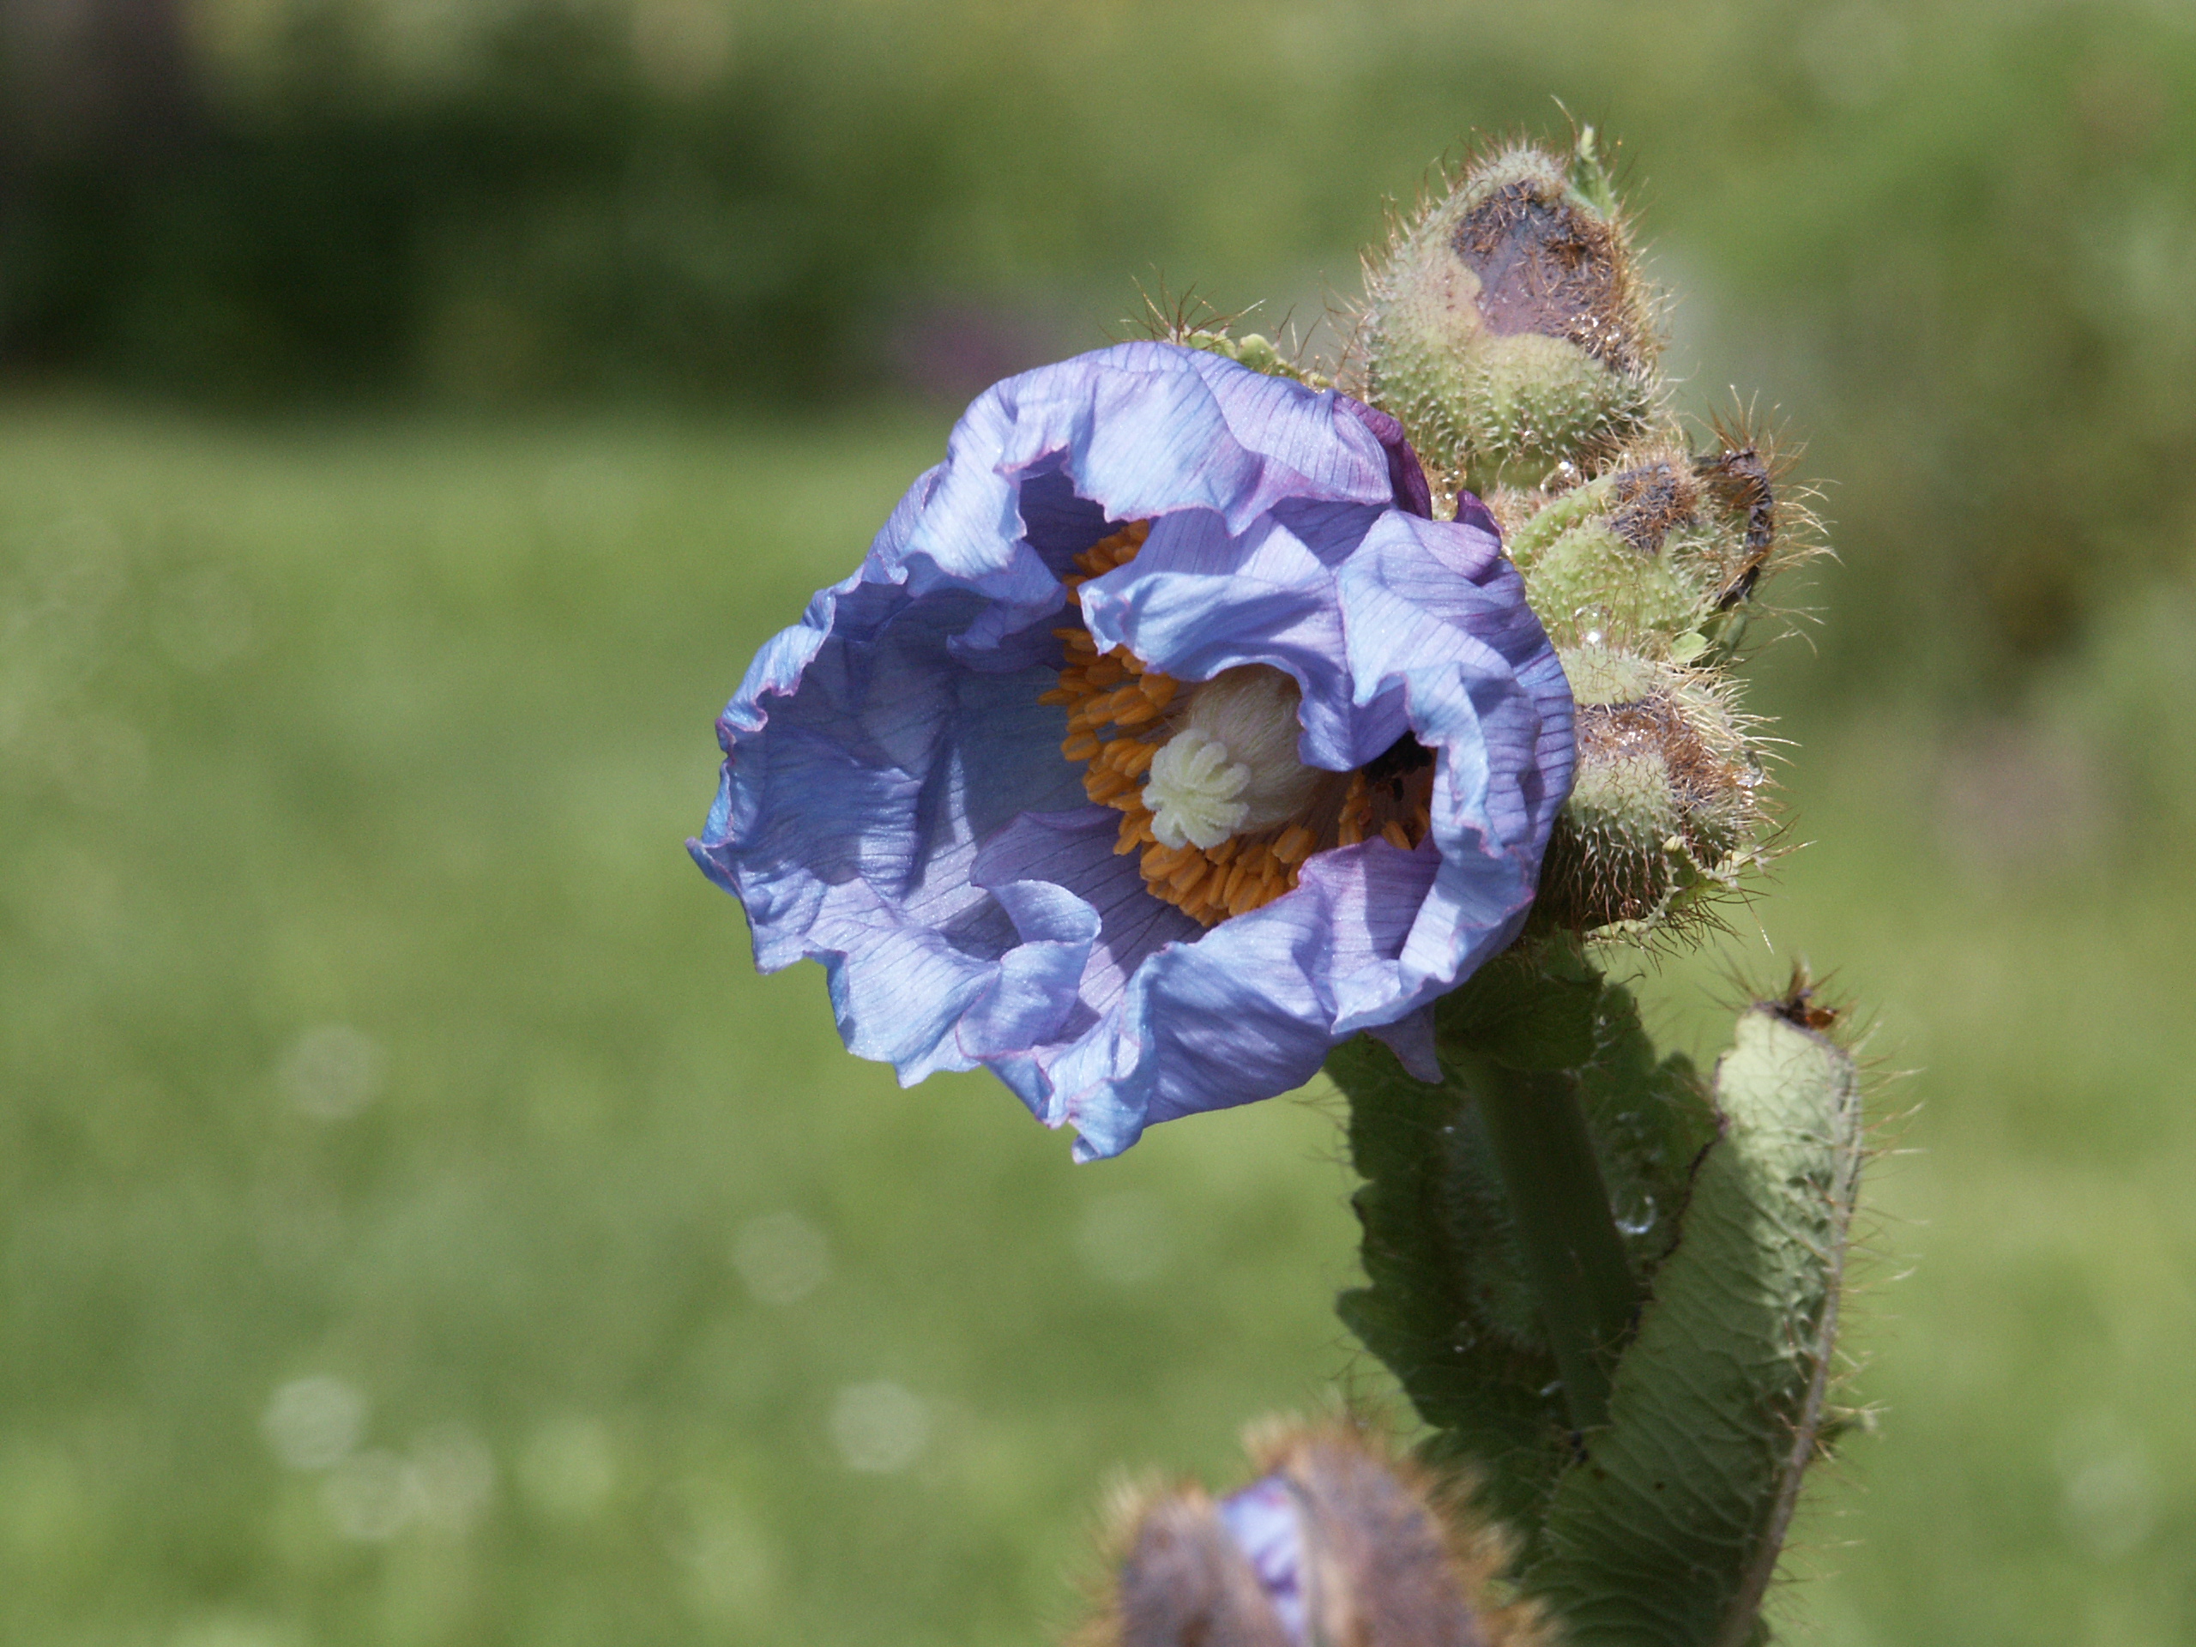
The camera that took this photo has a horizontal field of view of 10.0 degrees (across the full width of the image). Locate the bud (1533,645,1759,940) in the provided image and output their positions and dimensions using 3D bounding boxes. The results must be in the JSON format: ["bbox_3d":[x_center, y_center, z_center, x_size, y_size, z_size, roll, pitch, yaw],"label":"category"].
[{"bbox_3d":[0.048,-0.003,1.095,0.021,0.025,0.021,6,7,0],"label":"bud"}]

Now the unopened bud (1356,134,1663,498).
[{"bbox_3d":[0.036,-0.044,1.090,0.025,0.030,0.025,3,7,0],"label":"unopened bud"}]

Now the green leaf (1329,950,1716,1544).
[{"bbox_3d":[0.038,0.038,1.100,0.034,0.053,0.020,-7,3,0],"label":"green leaf"}]

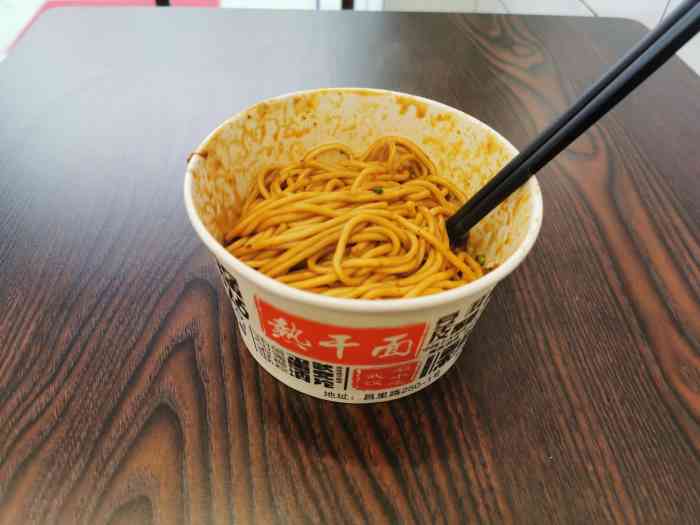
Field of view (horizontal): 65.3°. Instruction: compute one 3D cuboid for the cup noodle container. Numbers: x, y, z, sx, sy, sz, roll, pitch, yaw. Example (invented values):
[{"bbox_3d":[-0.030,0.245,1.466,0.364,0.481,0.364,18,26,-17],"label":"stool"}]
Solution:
[{"bbox_3d":[0.004,-0.008,0.261,0.147,0.081,0.144,2,46,-2],"label":"cup noodle container"}]

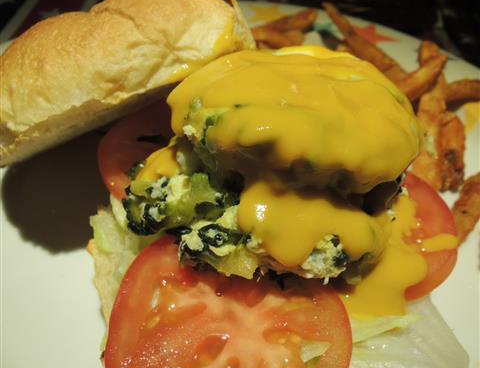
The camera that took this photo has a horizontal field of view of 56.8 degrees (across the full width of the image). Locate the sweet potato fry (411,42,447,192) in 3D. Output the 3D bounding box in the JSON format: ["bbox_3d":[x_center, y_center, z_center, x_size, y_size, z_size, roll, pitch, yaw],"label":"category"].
[{"bbox_3d":[0.096,-0.040,0.225,0.012,0.011,0.100,13,52,8],"label":"sweet potato fry"}]

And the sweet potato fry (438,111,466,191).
[{"bbox_3d":[0.099,-0.016,0.208,0.011,0.011,0.045,13,49,9],"label":"sweet potato fry"}]

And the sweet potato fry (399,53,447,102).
[{"bbox_3d":[0.091,-0.050,0.228,0.041,0.009,0.009,-42,59,-14],"label":"sweet potato fry"}]

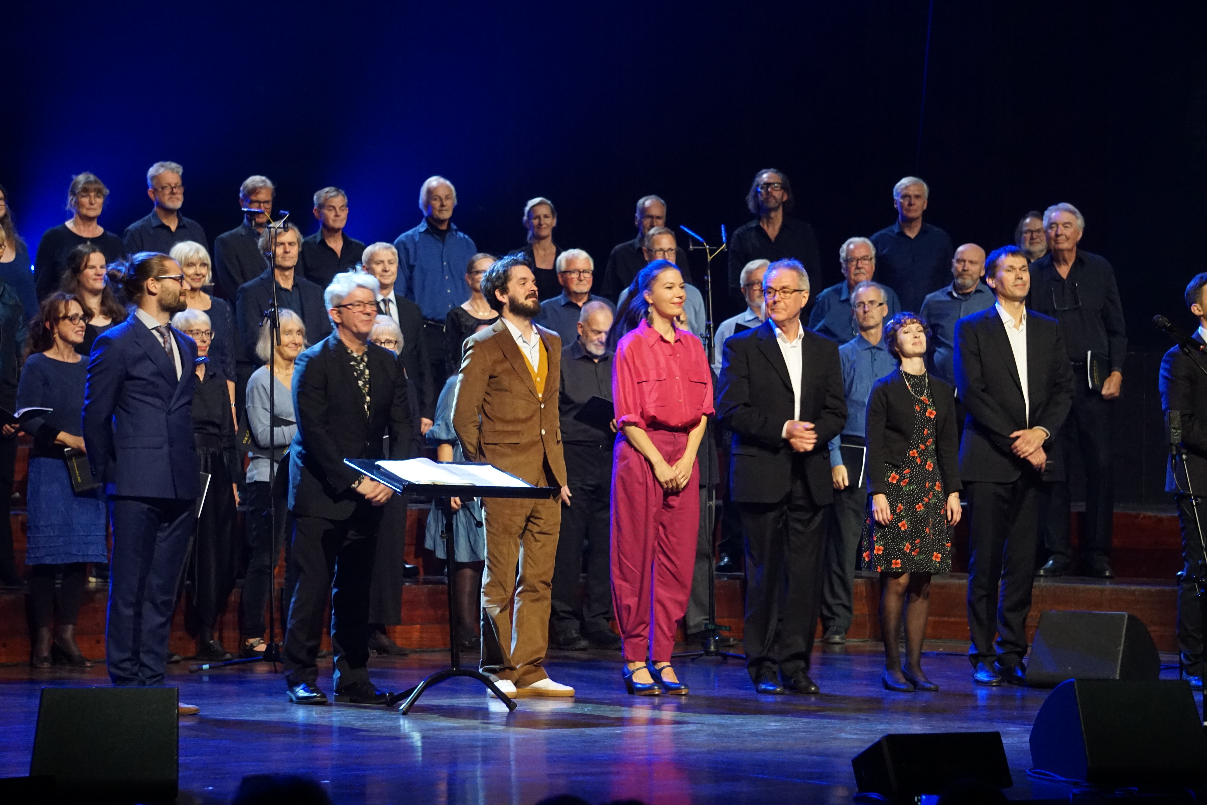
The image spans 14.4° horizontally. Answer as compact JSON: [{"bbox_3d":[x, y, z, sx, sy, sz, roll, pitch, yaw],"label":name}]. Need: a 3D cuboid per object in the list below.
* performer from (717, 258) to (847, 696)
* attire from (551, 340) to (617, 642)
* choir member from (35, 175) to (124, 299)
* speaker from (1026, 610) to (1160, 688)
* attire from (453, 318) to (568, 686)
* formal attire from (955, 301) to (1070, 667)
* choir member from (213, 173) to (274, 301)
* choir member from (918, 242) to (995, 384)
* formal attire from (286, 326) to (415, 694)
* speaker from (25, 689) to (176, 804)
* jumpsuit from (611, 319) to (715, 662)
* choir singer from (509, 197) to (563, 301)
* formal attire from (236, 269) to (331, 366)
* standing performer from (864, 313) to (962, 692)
[{"bbox_3d":[0.751,0.303,20.000,0.540,1.819,0.390,0,0,-25],"label":"performer"},{"bbox_3d":[-0.081,0.440,23.500,0.520,1.495,0.340,0,0,-12],"label":"attire"},{"bbox_3d":[-2.575,-0.306,23.400,0.470,1.651,0.310,0,0,-14],"label":"choir member"},{"bbox_3d":[2.070,1.035,20.020,0.400,0.310,0.520,0,0,27],"label":"speaker"},{"bbox_3d":[-0.382,0.410,19.600,0.490,1.500,0.360,0,1,-42],"label":"attire"},{"bbox_3d":[1.747,0.361,20.200,0.490,1.560,0.330,0,0,-22],"label":"formal attire"},{"bbox_3d":[-1.882,-0.310,25.300,0.500,1.760,0.330,0,0,-20],"label":"choir member"},{"bbox_3d":[1.878,0.025,24.600,0.520,1.720,0.340,0,0,3],"label":"choir member"},{"bbox_3d":[-1.032,0.443,19.190,0.480,1.440,0.360,0,0,-33],"label":"formal attire"},{"bbox_3d":[-1.530,1.037,14.650,0.435,0.335,0.460,0,0,0],"label":"speaker"},{"bbox_3d":[0.252,0.371,20.000,0.460,1.447,0.330,0,0,-28],"label":"jumpsuit"},{"bbox_3d":[-0.353,-0.270,25.300,0.440,1.640,0.300,0,0,-3],"label":"choir singer"},{"bbox_3d":[-1.560,-0.271,23.200,0.500,0.763,0.310,0,0,-10],"label":"formal attire"},{"bbox_3d":[1.304,0.418,20.100,0.450,1.585,0.330,0,0,-25],"label":"standing performer"}]

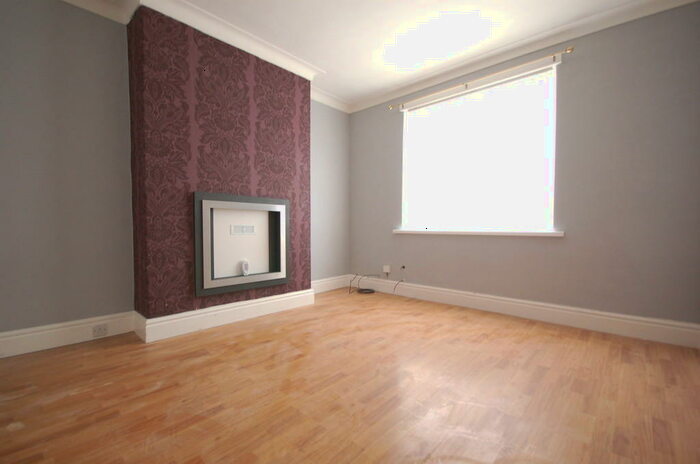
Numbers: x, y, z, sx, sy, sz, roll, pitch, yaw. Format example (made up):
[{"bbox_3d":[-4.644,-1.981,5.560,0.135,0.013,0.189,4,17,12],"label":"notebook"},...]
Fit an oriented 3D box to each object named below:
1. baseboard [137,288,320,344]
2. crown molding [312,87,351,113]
[{"bbox_3d":[-1.080,0.718,2.810,0.382,0.175,1.557,1,1,43],"label":"baseboard"},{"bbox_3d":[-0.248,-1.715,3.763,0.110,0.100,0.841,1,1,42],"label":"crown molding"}]

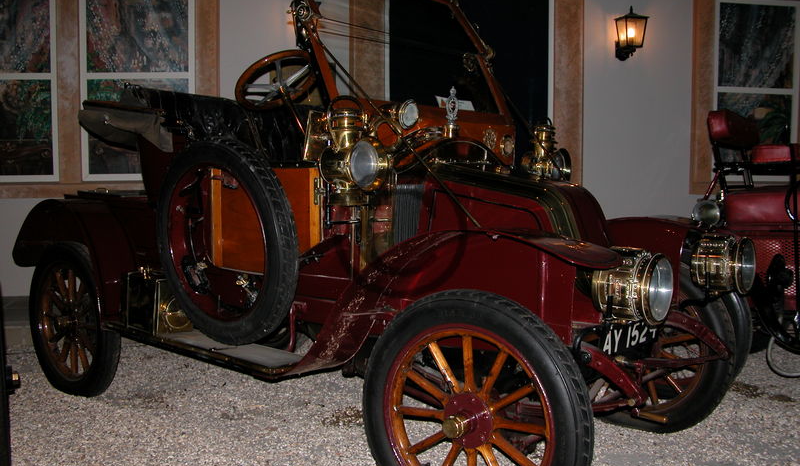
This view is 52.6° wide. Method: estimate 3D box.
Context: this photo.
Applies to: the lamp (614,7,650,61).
[{"bbox_3d":[1.834,-1.581,6.408,0.210,0.430,0.280,0,5,-8],"label":"lamp"}]

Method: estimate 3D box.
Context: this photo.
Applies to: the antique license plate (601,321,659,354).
[{"bbox_3d":[0.861,0.393,3.014,0.015,0.114,0.500,4,6,39],"label":"antique license plate"}]

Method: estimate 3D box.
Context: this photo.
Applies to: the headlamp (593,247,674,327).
[{"bbox_3d":[0.722,0.165,2.500,0.178,0.240,0.219,5,6,42],"label":"headlamp"}]

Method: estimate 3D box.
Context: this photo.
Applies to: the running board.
[{"bbox_3d":[-0.896,0.531,3.697,1.153,0.051,0.255,4,6,39],"label":"running board"}]

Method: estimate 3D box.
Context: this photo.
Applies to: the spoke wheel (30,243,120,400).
[{"bbox_3d":[-1.695,0.454,4.199,0.826,0.826,0.107,4,6,39],"label":"spoke wheel"}]

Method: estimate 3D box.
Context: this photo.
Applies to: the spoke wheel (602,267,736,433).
[{"bbox_3d":[1.115,0.510,3.710,0.826,0.826,0.107,4,6,35],"label":"spoke wheel"}]

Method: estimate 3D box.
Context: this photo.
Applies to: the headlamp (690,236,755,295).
[{"bbox_3d":[1.283,0.121,3.208,0.178,0.235,0.219,5,6,42],"label":"headlamp"}]

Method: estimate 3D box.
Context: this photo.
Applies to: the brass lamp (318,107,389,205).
[{"bbox_3d":[-0.165,-0.285,2.938,0.194,0.362,0.173,4,6,39],"label":"brass lamp"}]

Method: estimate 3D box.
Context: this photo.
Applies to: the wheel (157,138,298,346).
[{"bbox_3d":[-0.700,0.039,3.213,0.816,0.816,0.094,4,11,39],"label":"wheel"}]

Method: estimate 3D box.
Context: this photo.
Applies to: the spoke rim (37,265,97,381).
[{"bbox_3d":[-1.716,0.456,4.172,0.627,0.627,0.153,4,6,39],"label":"spoke rim"}]

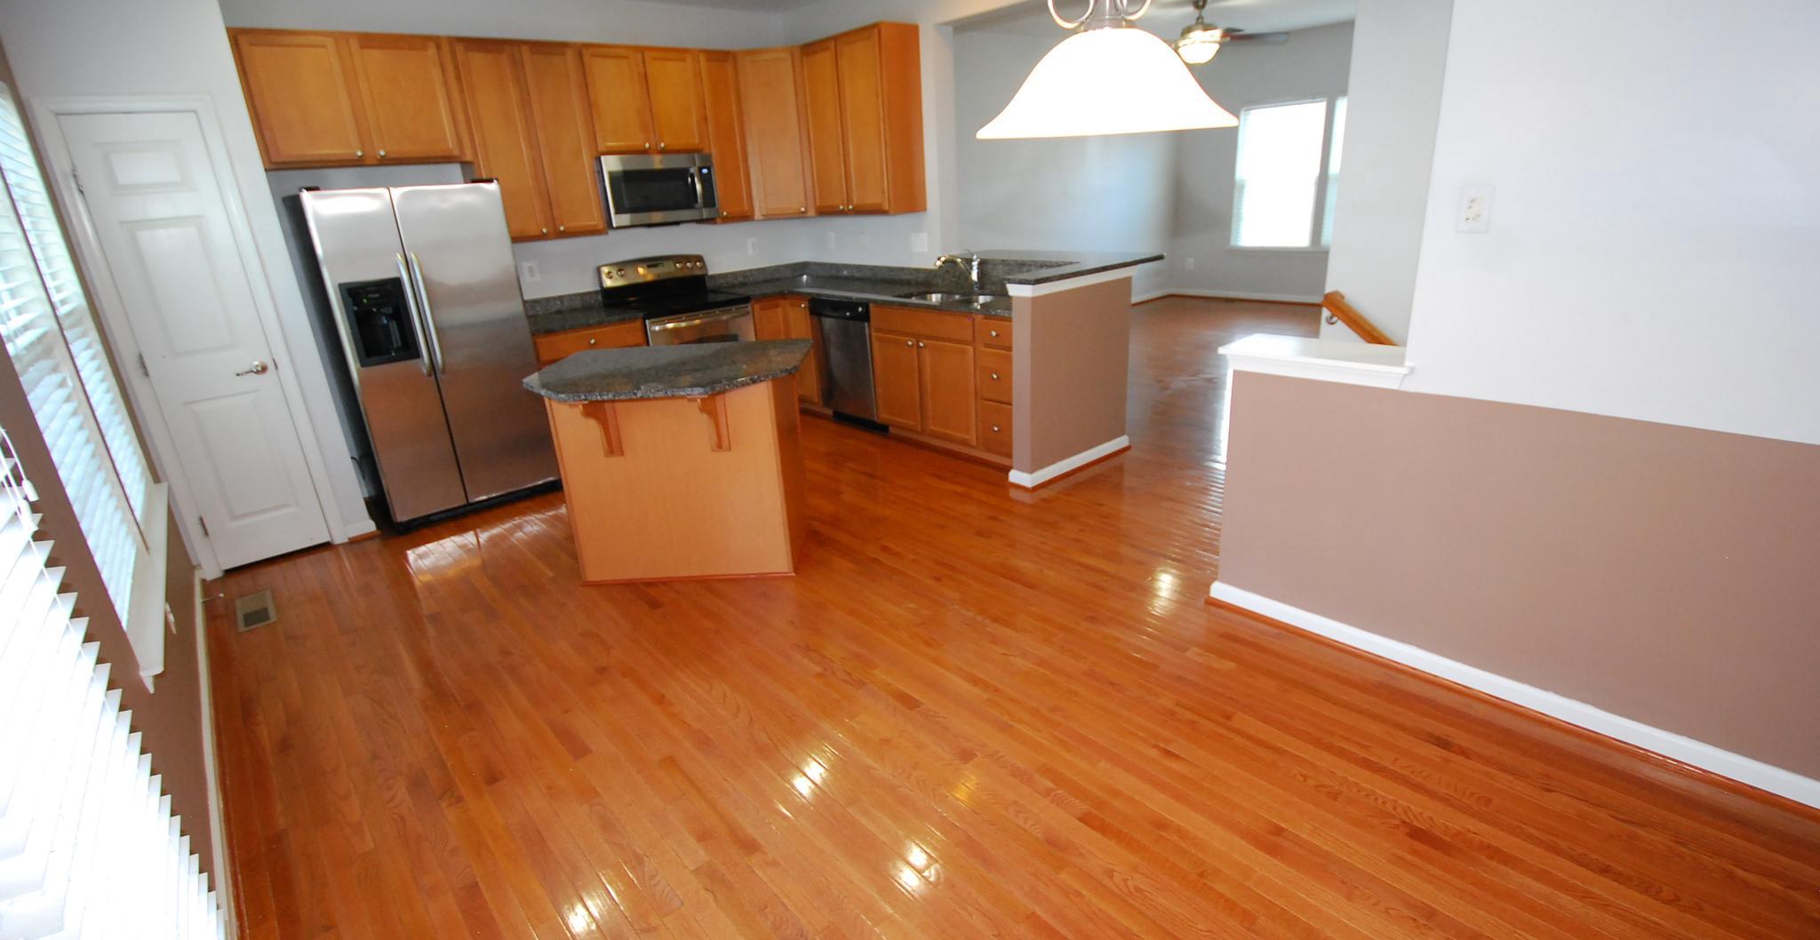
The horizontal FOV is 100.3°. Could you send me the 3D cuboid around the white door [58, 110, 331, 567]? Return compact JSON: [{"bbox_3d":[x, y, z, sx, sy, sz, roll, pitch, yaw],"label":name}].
[{"bbox_3d":[-3.223,-0.528,3.483,0.440,2.030,0.050,-20,25,-40],"label":"white door"}]

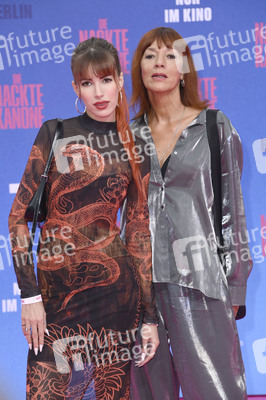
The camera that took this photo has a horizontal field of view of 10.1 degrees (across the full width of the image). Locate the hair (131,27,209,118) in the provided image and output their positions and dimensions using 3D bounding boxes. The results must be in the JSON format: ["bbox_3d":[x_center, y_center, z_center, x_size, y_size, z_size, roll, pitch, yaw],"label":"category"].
[{"bbox_3d":[0.113,-0.393,4.620,0.235,0.275,0.235,0,0,12],"label":"hair"}]

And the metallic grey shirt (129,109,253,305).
[{"bbox_3d":[0.156,0.020,4.620,0.480,0.590,0.280,2,4,24],"label":"metallic grey shirt"}]

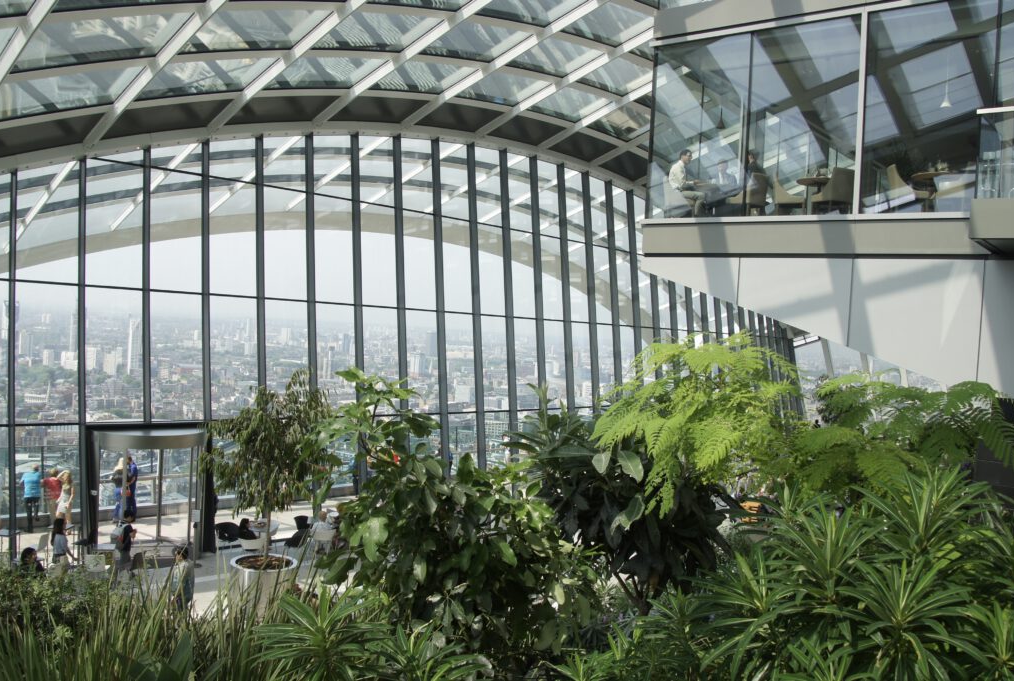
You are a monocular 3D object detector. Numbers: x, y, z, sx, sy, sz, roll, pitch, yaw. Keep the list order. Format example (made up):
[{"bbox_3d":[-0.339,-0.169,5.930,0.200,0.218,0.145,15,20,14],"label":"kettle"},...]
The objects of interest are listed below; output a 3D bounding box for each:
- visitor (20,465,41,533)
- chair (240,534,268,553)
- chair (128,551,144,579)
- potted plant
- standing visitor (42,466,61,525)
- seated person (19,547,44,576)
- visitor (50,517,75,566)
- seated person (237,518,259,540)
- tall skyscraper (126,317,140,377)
[{"bbox_3d":[-11.974,3.940,19.339,0.560,1.730,0.460,2,1,-27],"label":"visitor"},{"bbox_3d":[-5.730,4.774,17.398,0.540,0.750,0.540,3,1,12],"label":"chair"},{"bbox_3d":[-7.611,4.691,15.714,0.520,0.780,0.500,3,1,18],"label":"chair"},{"bbox_3d":[-4.654,2.999,14.850,2.300,4.600,2.300,3,1,-19],"label":"potted plant"},{"bbox_3d":[-11.607,4.019,19.653,0.540,1.600,0.460,2,1,-23],"label":"standing visitor"},{"bbox_3d":[-8.976,4.528,14.412,0.750,1.250,0.520,3,1,-21],"label":"seated person"},{"bbox_3d":[-8.836,4.335,15.192,0.420,1.630,0.480,2,1,-39],"label":"visitor"},{"bbox_3d":[-5.875,4.663,17.485,0.750,1.220,0.550,2,1,-41],"label":"seated person"},{"bbox_3d":[-879.763,14.152,1810.000,32.000,140.000,26.000,3,1,-27],"label":"tall skyscraper"}]

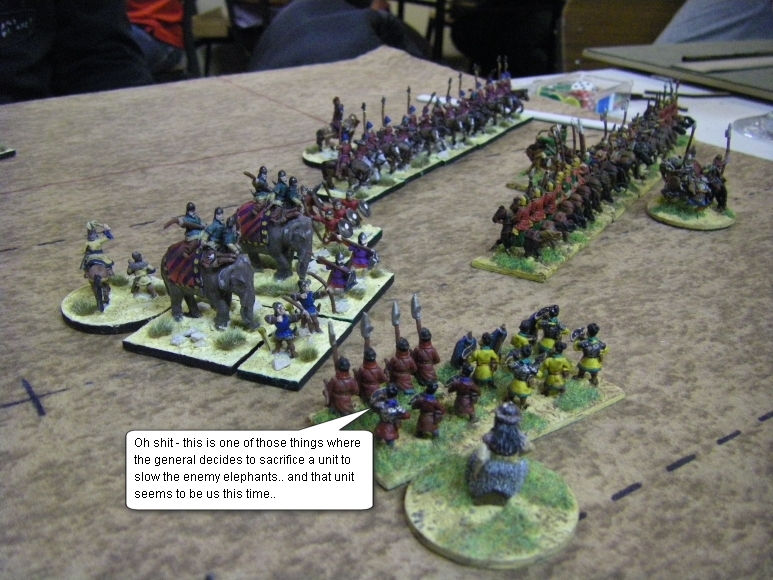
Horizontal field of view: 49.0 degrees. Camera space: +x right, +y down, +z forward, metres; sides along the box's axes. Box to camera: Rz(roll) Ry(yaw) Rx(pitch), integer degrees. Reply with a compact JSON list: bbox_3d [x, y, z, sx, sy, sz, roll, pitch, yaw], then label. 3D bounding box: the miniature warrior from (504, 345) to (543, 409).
[{"bbox_3d":[0.038,0.023,0.235,0.010,0.018,0.008,-9,26,-20],"label":"miniature warrior"}]

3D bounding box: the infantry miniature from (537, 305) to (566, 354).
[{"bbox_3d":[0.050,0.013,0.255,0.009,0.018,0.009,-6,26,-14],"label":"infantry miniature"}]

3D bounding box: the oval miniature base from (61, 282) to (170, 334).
[{"bbox_3d":[-0.093,0.005,0.296,0.040,0.004,0.040,11,27,21],"label":"oval miniature base"}]

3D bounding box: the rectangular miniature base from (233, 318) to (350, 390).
[{"bbox_3d":[-0.028,0.019,0.267,0.021,0.004,0.040,9,26,18],"label":"rectangular miniature base"}]

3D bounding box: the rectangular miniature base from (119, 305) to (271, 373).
[{"bbox_3d":[-0.056,0.013,0.272,0.040,0.003,0.040,10,26,19],"label":"rectangular miniature base"}]

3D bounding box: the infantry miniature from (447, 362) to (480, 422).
[{"bbox_3d":[0.021,0.027,0.226,0.009,0.017,0.008,-7,26,-15],"label":"infantry miniature"}]

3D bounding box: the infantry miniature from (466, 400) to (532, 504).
[{"bbox_3d":[0.026,0.036,0.200,0.013,0.023,0.016,1,25,2],"label":"infantry miniature"}]

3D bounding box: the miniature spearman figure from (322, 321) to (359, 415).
[{"bbox_3d":[-0.012,0.020,0.223,0.008,0.026,0.008,-12,27,-26],"label":"miniature spearman figure"}]

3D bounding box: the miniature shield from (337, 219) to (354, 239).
[{"bbox_3d":[-0.016,-0.024,0.339,0.002,0.008,0.008,-20,5,44],"label":"miniature shield"}]

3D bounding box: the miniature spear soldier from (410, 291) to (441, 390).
[{"bbox_3d":[0.010,0.015,0.234,0.008,0.026,0.008,-11,27,-23],"label":"miniature spear soldier"}]

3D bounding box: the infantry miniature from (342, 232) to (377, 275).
[{"bbox_3d":[-0.010,-0.014,0.319,0.011,0.016,0.009,18,30,34],"label":"infantry miniature"}]

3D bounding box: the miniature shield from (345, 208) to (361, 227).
[{"bbox_3d":[-0.013,-0.029,0.347,0.002,0.008,0.008,-31,7,34],"label":"miniature shield"}]

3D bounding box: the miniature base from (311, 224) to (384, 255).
[{"bbox_3d":[-0.023,-0.019,0.347,0.029,0.004,0.040,9,27,19],"label":"miniature base"}]

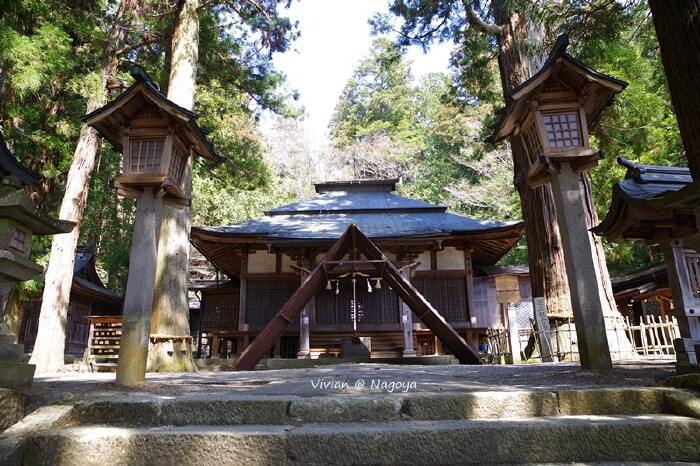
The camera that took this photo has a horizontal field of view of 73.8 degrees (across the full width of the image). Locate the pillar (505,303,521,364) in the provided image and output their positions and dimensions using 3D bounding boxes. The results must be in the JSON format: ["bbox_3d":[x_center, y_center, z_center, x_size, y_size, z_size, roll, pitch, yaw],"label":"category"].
[{"bbox_3d":[3.364,2.040,9.481,0.190,1.240,0.190,-1,-15,0],"label":"pillar"}]

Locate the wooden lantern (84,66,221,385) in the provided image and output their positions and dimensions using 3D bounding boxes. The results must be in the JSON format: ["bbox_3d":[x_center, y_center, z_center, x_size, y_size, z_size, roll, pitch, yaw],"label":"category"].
[{"bbox_3d":[-2.262,-0.108,5.215,1.230,3.340,1.050,-1,-15,0],"label":"wooden lantern"}]

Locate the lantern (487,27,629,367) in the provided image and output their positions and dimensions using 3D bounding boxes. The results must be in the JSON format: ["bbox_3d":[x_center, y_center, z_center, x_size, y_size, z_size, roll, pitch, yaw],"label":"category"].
[{"bbox_3d":[2.361,-0.326,4.996,1.230,3.400,1.050,-3,-15,3],"label":"lantern"}]

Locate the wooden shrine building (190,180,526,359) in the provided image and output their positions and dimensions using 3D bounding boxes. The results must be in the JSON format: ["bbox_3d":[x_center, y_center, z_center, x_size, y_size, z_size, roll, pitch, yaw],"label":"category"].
[{"bbox_3d":[0.268,1.101,18.132,10.800,7.450,9.600,-1,-15,0],"label":"wooden shrine building"}]

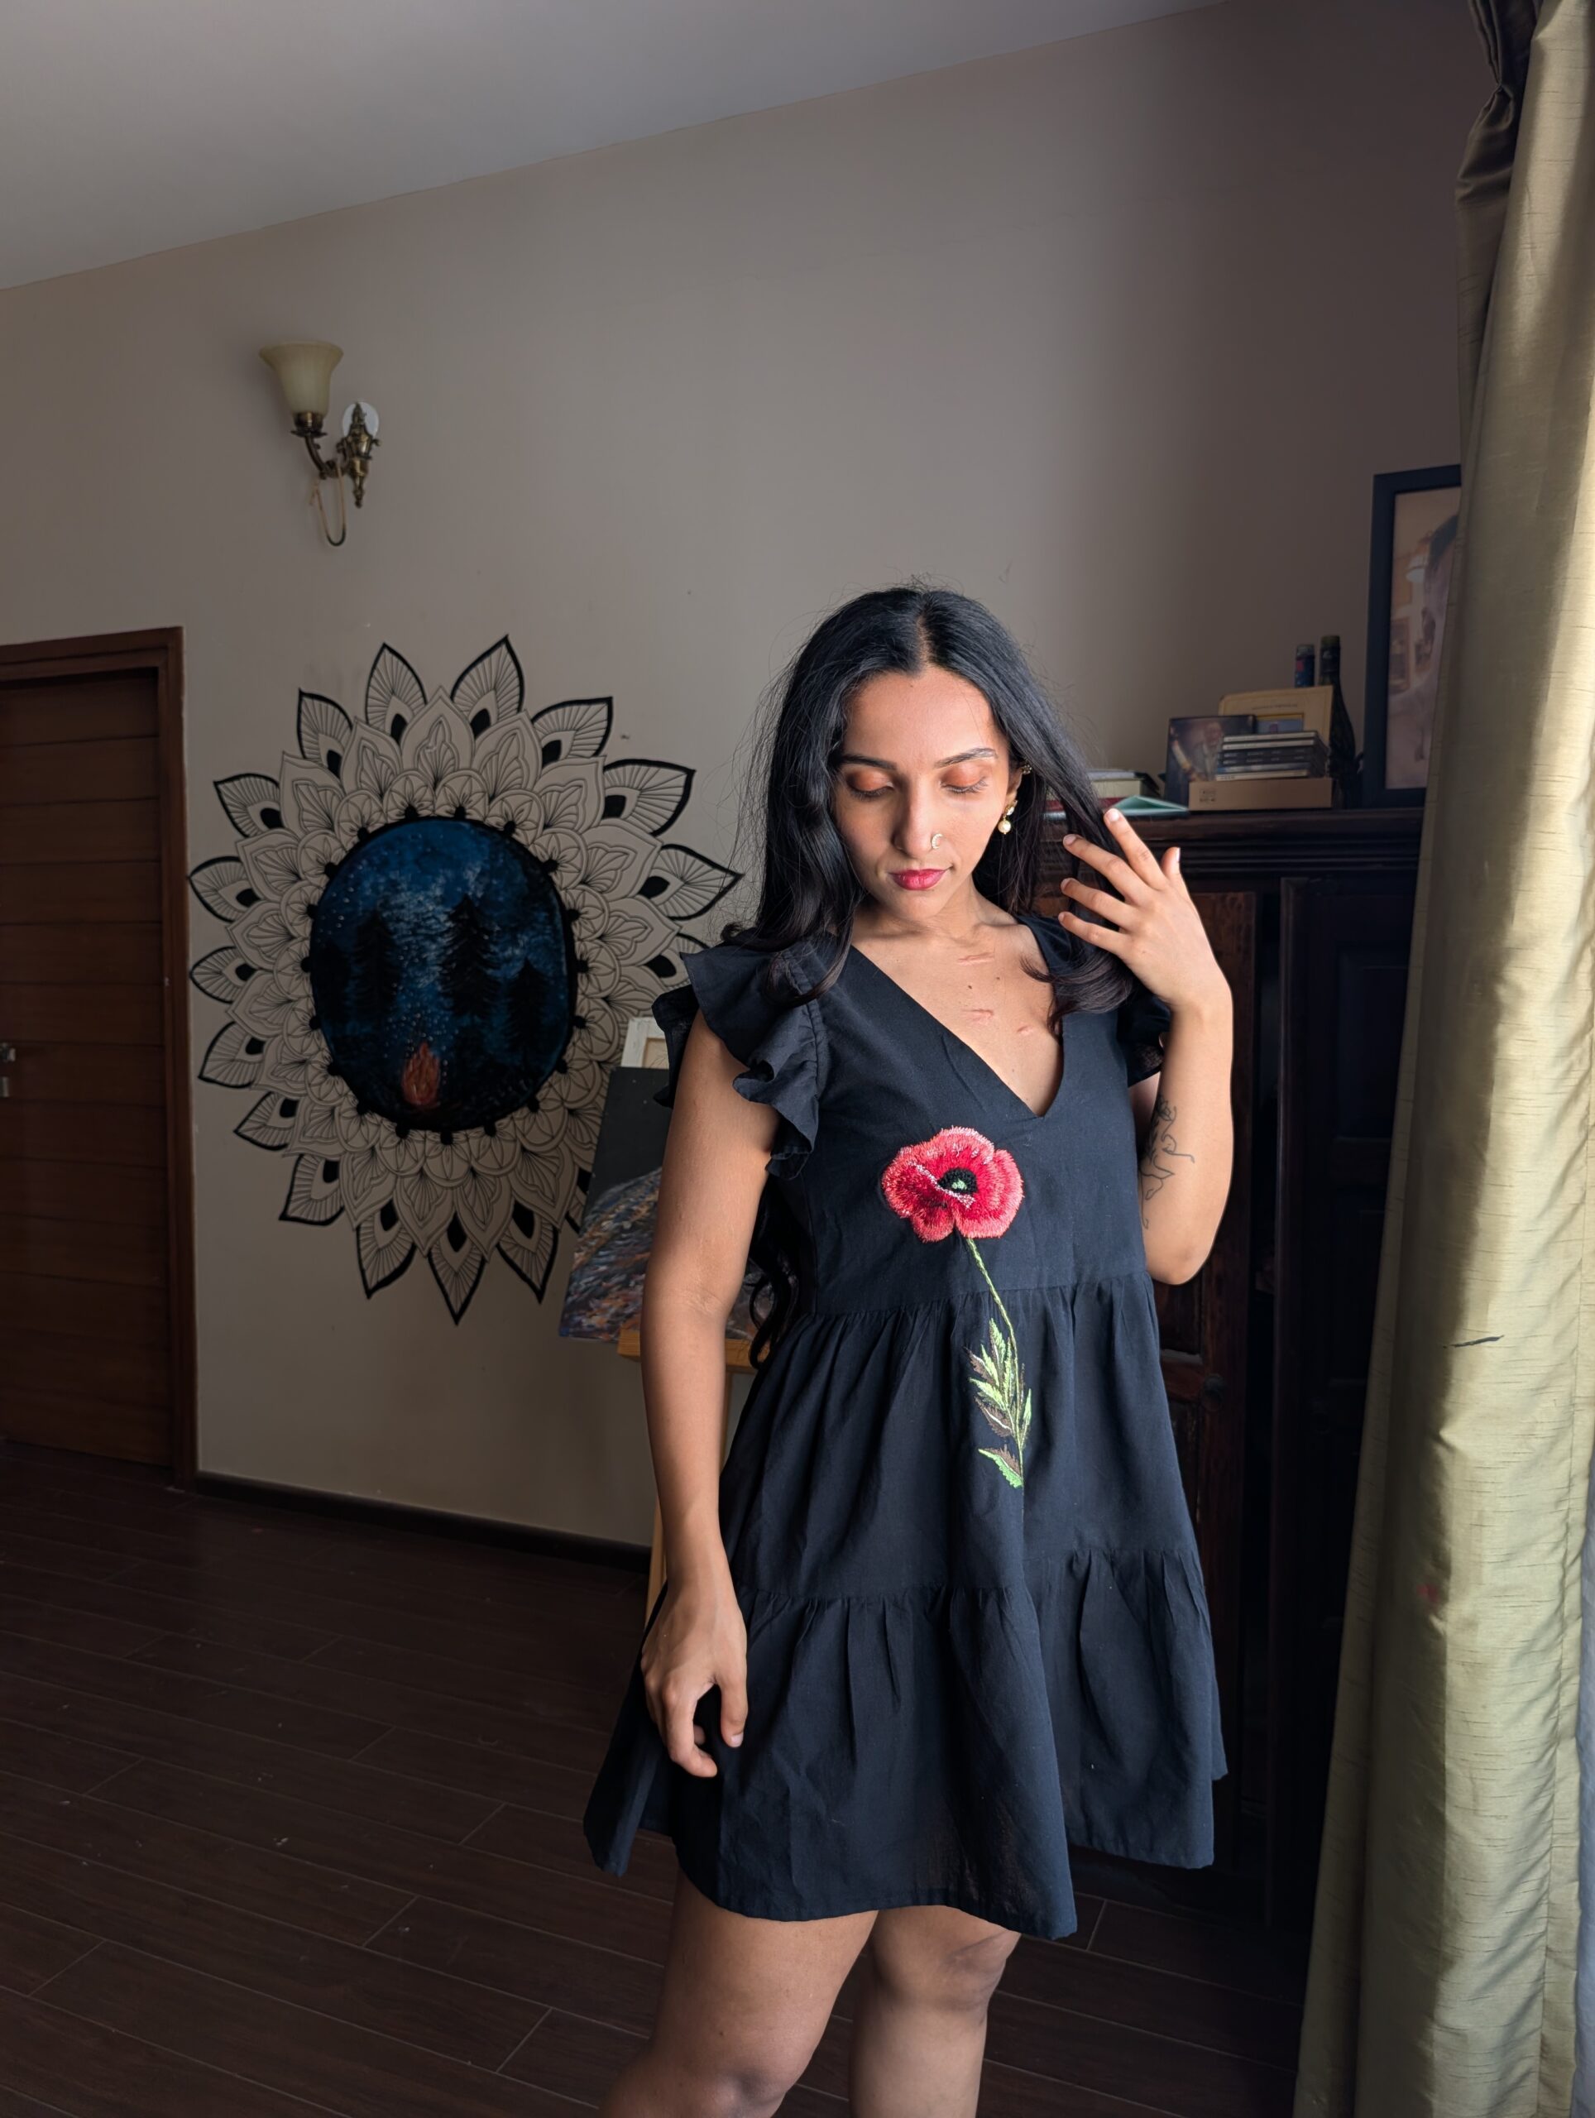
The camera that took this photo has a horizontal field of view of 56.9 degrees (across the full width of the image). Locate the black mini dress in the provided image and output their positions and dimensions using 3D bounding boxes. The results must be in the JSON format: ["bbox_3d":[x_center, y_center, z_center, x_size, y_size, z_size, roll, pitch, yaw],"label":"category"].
[{"bbox_3d":[0.090,0.255,1.160,0.510,0.735,0.350,-1,4,-26],"label":"black mini dress"}]

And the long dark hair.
[{"bbox_3d":[0.094,-0.048,1.130,0.305,0.585,0.280,1,3,7],"label":"long dark hair"}]

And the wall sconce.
[{"bbox_3d":[-1.021,-1.298,3.120,0.175,0.375,0.275,2,4,22],"label":"wall sconce"}]

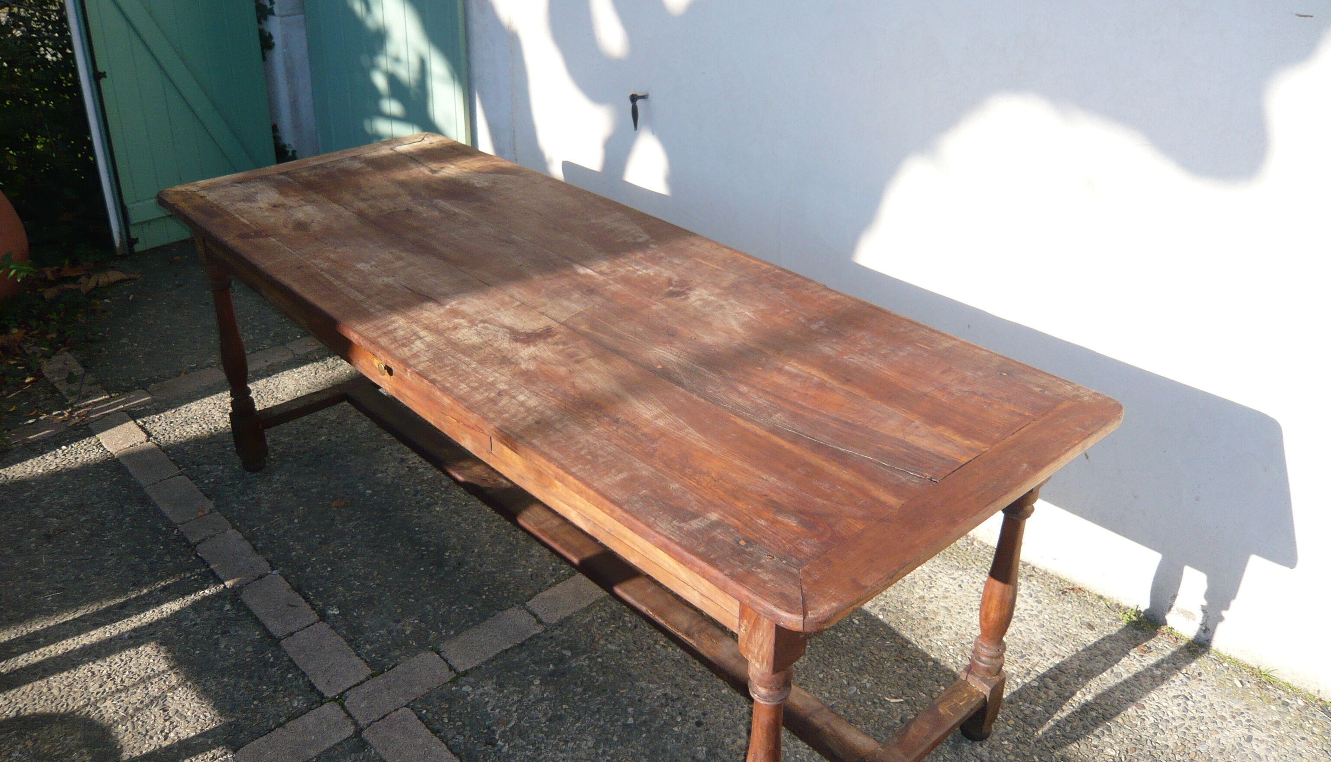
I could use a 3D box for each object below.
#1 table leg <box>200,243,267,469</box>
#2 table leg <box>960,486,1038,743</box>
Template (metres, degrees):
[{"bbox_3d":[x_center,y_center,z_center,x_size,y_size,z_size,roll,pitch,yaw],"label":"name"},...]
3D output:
[{"bbox_3d":[-1.111,-0.093,2.755,0.067,0.730,0.067,-24,37,-36],"label":"table leg"},{"bbox_3d":[0.603,0.369,1.928,0.067,0.730,0.067,-24,37,-36],"label":"table leg"}]

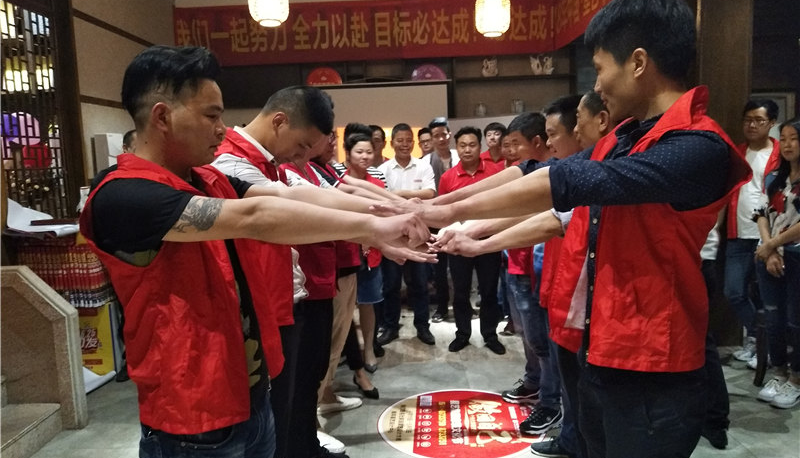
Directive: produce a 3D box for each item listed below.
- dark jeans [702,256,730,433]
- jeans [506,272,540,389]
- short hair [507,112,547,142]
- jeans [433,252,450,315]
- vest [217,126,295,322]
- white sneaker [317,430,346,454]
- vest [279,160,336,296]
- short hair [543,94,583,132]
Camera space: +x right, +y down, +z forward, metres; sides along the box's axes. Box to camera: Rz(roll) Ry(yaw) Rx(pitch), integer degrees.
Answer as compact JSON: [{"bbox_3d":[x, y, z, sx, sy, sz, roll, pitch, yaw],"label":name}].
[{"bbox_3d":[1.420,0.485,2.900,0.380,0.920,0.280,2,8,34],"label":"dark jeans"},{"bbox_3d":[0.700,0.484,3.160,0.300,0.880,0.420,-3,7,-7],"label":"jeans"},{"bbox_3d":[0.641,-0.510,3.020,0.220,0.170,0.180,-22,14,-24],"label":"short hair"},{"bbox_3d":[0.345,0.264,5.160,0.380,0.920,0.270,-2,7,6],"label":"jeans"},{"bbox_3d":[-0.535,-0.026,2.120,0.340,0.670,0.500,3,7,2],"label":"vest"},{"bbox_3d":[-0.390,1.019,2.990,0.280,0.110,0.100,1,7,24],"label":"white sneaker"},{"bbox_3d":[-0.415,-0.018,2.520,0.310,0.600,0.480,2,7,3],"label":"vest"},{"bbox_3d":[0.698,-0.469,2.460,0.220,0.180,0.180,-15,8,-7],"label":"short hair"}]

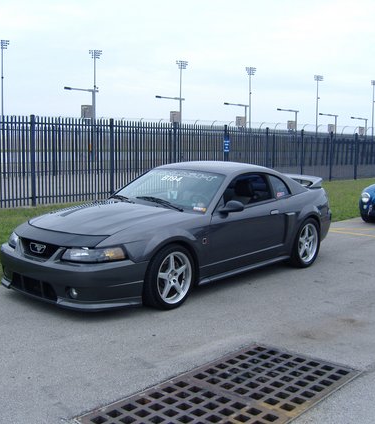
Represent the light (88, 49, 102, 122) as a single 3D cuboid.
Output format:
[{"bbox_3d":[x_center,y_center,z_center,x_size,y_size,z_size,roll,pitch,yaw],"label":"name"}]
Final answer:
[{"bbox_3d":[-27.571,-32.987,168.451,4.300,31.520,1.300,-3,7,-25],"label":"light"}]

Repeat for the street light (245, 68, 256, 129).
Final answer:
[{"bbox_3d":[22.964,-36.828,203.117,4.400,31.520,1.300,-4,7,-30],"label":"street light"}]

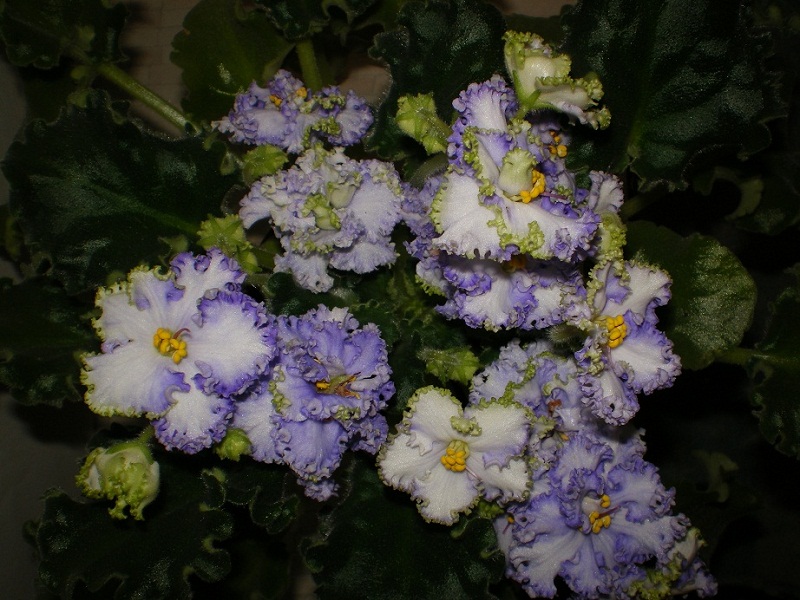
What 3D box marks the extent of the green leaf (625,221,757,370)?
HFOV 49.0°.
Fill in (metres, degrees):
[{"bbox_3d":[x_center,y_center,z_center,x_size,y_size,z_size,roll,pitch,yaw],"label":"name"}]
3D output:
[{"bbox_3d":[0.100,-0.002,0.310,0.054,0.014,0.053,5,65,-4],"label":"green leaf"}]

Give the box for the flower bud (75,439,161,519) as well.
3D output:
[{"bbox_3d":[-0.086,0.054,0.268,0.023,0.022,0.022,7,53,5],"label":"flower bud"}]

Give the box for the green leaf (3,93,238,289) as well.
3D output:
[{"bbox_3d":[-0.101,-0.039,0.318,0.078,0.020,0.068,17,68,15],"label":"green leaf"}]

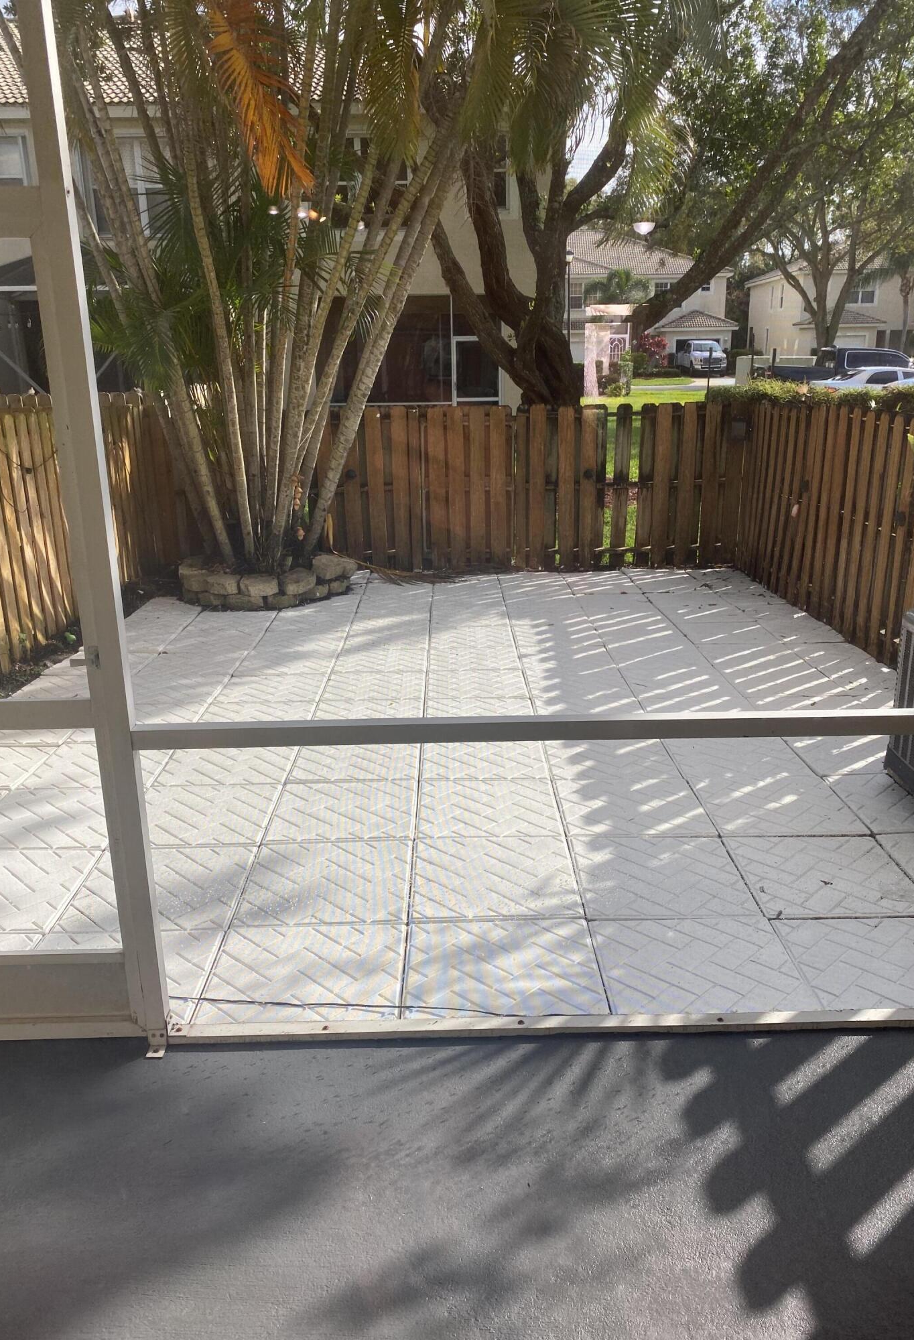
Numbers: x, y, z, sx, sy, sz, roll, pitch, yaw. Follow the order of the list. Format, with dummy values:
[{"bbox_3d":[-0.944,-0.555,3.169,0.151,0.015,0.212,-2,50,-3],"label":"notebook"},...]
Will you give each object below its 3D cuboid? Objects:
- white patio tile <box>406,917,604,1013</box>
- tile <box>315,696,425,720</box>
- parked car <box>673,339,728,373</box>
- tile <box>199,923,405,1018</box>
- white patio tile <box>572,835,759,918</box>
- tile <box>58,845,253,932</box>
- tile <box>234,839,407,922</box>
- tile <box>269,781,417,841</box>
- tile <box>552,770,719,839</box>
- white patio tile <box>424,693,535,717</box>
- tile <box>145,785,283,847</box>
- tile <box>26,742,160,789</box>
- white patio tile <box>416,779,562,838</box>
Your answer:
[{"bbox_3d":[0.139,0.956,3.104,0.600,0.045,0.600,-1,17,0],"label":"white patio tile"},{"bbox_3d":[-0.476,0.284,5.417,0.600,0.042,0.600,-1,17,0],"label":"tile"},{"bbox_3d":[14.281,-18.215,58.800,2.030,1.950,5.800,1,17,6],"label":"parked car"},{"bbox_3d":[-0.463,0.965,3.133,0.600,0.042,0.560,-1,17,0],"label":"tile"},{"bbox_3d":[0.738,0.772,3.685,0.600,0.045,0.600,-1,17,0],"label":"white patio tile"},{"bbox_3d":[-1.080,0.811,3.685,0.600,0.042,0.600,-1,17,0],"label":"tile"},{"bbox_3d":[-0.472,0.795,3.701,0.600,0.042,0.600,-1,17,0],"label":"tile"},{"bbox_3d":[-0.476,0.617,4.263,0.600,0.045,0.600,-1,17,0],"label":"tile"},{"bbox_3d":[0.734,0.599,4.262,0.600,0.045,0.600,-1,17,0],"label":"tile"},{"bbox_3d":[0.122,0.273,5.419,0.600,0.042,0.600,-1,17,0],"label":"white patio tile"},{"bbox_3d":[-1.083,0.631,4.248,0.600,0.045,0.600,-1,17,0],"label":"tile"},{"bbox_3d":[-1.714,0.479,4.834,0.600,0.042,0.600,-1,17,0],"label":"tile"},{"bbox_3d":[0.129,0.606,4.269,0.600,0.045,0.600,-1,17,0],"label":"white patio tile"}]

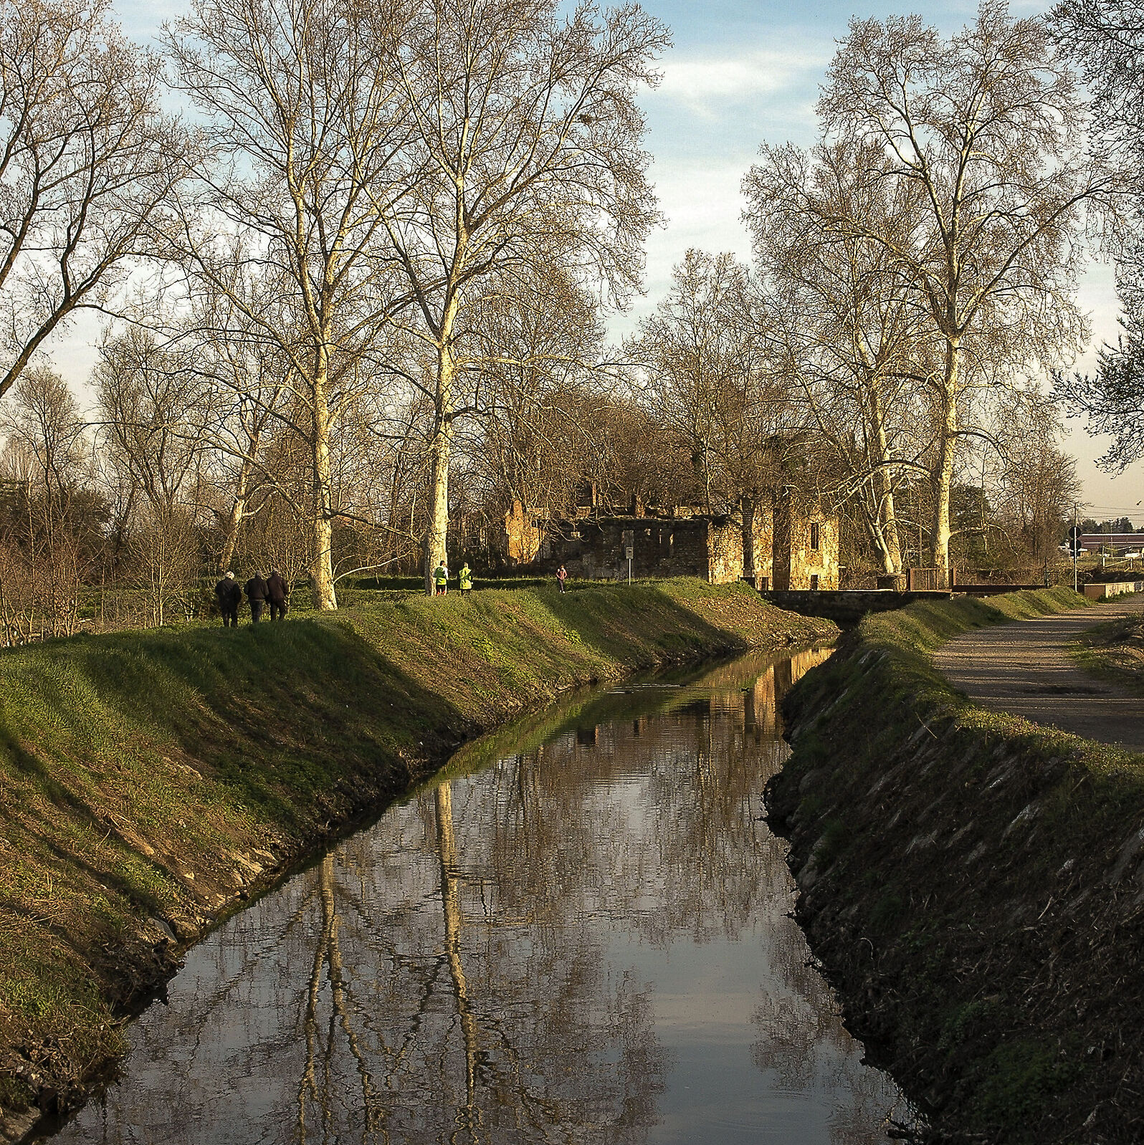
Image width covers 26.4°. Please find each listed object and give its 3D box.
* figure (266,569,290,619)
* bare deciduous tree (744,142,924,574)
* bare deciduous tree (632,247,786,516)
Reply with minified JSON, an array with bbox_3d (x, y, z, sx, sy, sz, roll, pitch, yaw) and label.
[{"bbox_3d":[-9.165,0.707,76.000,0.640,1.710,0.500,-1,1,5],"label":"figure"},{"bbox_3d":[17.678,-14.215,163.000,12.325,29.239,11.956,-1,1,0],"label":"bare deciduous tree"},{"bbox_3d":[12.376,-14.765,222.000,14.213,29.897,13.787,-1,1,0],"label":"bare deciduous tree"}]

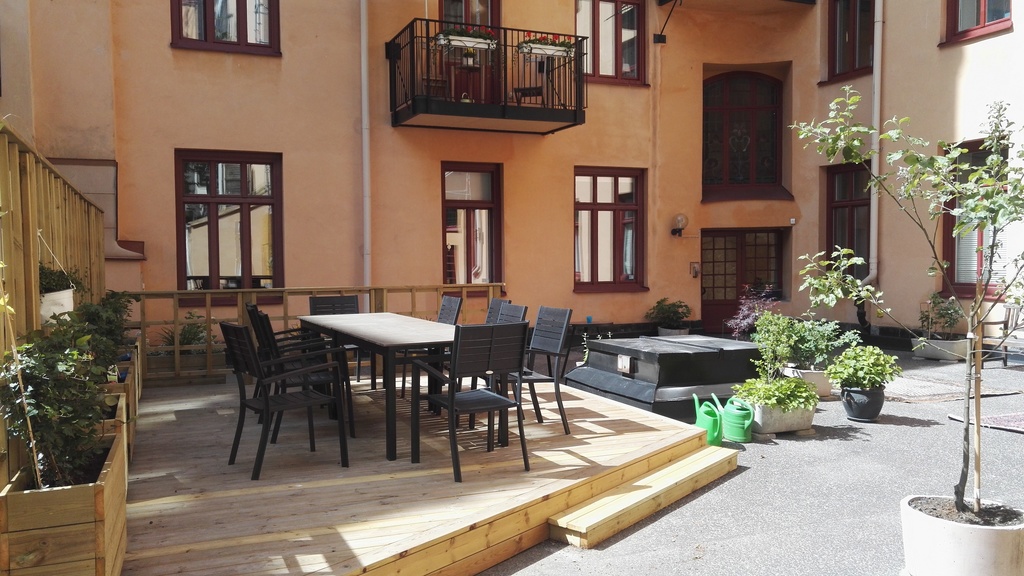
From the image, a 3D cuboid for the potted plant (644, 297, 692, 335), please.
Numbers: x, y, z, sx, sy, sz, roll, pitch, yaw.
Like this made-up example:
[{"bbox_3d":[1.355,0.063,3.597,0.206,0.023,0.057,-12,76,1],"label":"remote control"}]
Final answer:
[{"bbox_3d":[2.710,0.577,12.694,0.800,0.820,0.760,-1,2,-20],"label":"potted plant"}]

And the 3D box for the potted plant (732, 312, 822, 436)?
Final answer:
[{"bbox_3d":[2.279,0.732,6.375,0.660,1.000,0.500,-1,3,-21],"label":"potted plant"}]

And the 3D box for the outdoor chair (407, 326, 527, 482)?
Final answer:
[{"bbox_3d":[-0.233,0.644,4.428,0.560,0.885,0.600,-2,3,-29],"label":"outdoor chair"}]

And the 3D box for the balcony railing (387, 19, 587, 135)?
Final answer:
[{"bbox_3d":[-0.368,-3.187,11.350,2.752,1.327,1.229,-1,3,-21],"label":"balcony railing"}]

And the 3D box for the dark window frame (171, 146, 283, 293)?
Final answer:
[{"bbox_3d":[-4.105,-0.900,10.743,1.470,2.210,0.150,-1,3,-21],"label":"dark window frame"}]

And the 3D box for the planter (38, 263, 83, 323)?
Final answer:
[{"bbox_3d":[-2.156,0.027,3.453,0.200,0.290,0.210,-2,2,-26],"label":"planter"}]

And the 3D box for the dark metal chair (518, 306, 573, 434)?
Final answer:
[{"bbox_3d":[0.079,0.606,5.325,0.600,0.885,0.560,-2,2,-23],"label":"dark metal chair"}]

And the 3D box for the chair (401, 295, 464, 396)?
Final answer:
[{"bbox_3d":[-0.797,0.542,6.920,0.590,0.910,0.570,-2,3,-29],"label":"chair"}]

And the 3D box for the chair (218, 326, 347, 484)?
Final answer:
[{"bbox_3d":[-1.409,0.654,4.502,0.600,0.885,0.560,-2,3,-37],"label":"chair"}]

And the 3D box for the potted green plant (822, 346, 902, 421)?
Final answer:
[{"bbox_3d":[3.212,0.856,6.720,0.670,0.660,0.640,0,2,25],"label":"potted green plant"}]

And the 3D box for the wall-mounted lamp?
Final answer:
[{"bbox_3d":[3.014,-1.134,13.204,0.240,0.400,0.300,-1,3,-21],"label":"wall-mounted lamp"}]

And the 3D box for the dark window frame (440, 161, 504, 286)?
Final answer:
[{"bbox_3d":[-0.638,-0.941,11.672,1.038,2.118,0.160,-1,2,-21],"label":"dark window frame"}]

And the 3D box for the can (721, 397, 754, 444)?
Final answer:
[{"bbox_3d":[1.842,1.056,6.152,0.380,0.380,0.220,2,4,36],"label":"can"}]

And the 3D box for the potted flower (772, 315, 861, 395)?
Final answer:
[{"bbox_3d":[3.229,0.688,7.994,0.850,0.880,0.650,-1,3,-21],"label":"potted flower"}]

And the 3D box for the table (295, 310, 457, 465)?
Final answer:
[{"bbox_3d":[-1.007,0.676,5.988,0.890,0.740,2.380,-2,3,-29],"label":"table"}]

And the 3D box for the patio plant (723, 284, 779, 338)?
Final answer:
[{"bbox_3d":[3.290,0.507,10.029,0.764,1.096,0.700,0,2,17],"label":"patio plant"}]

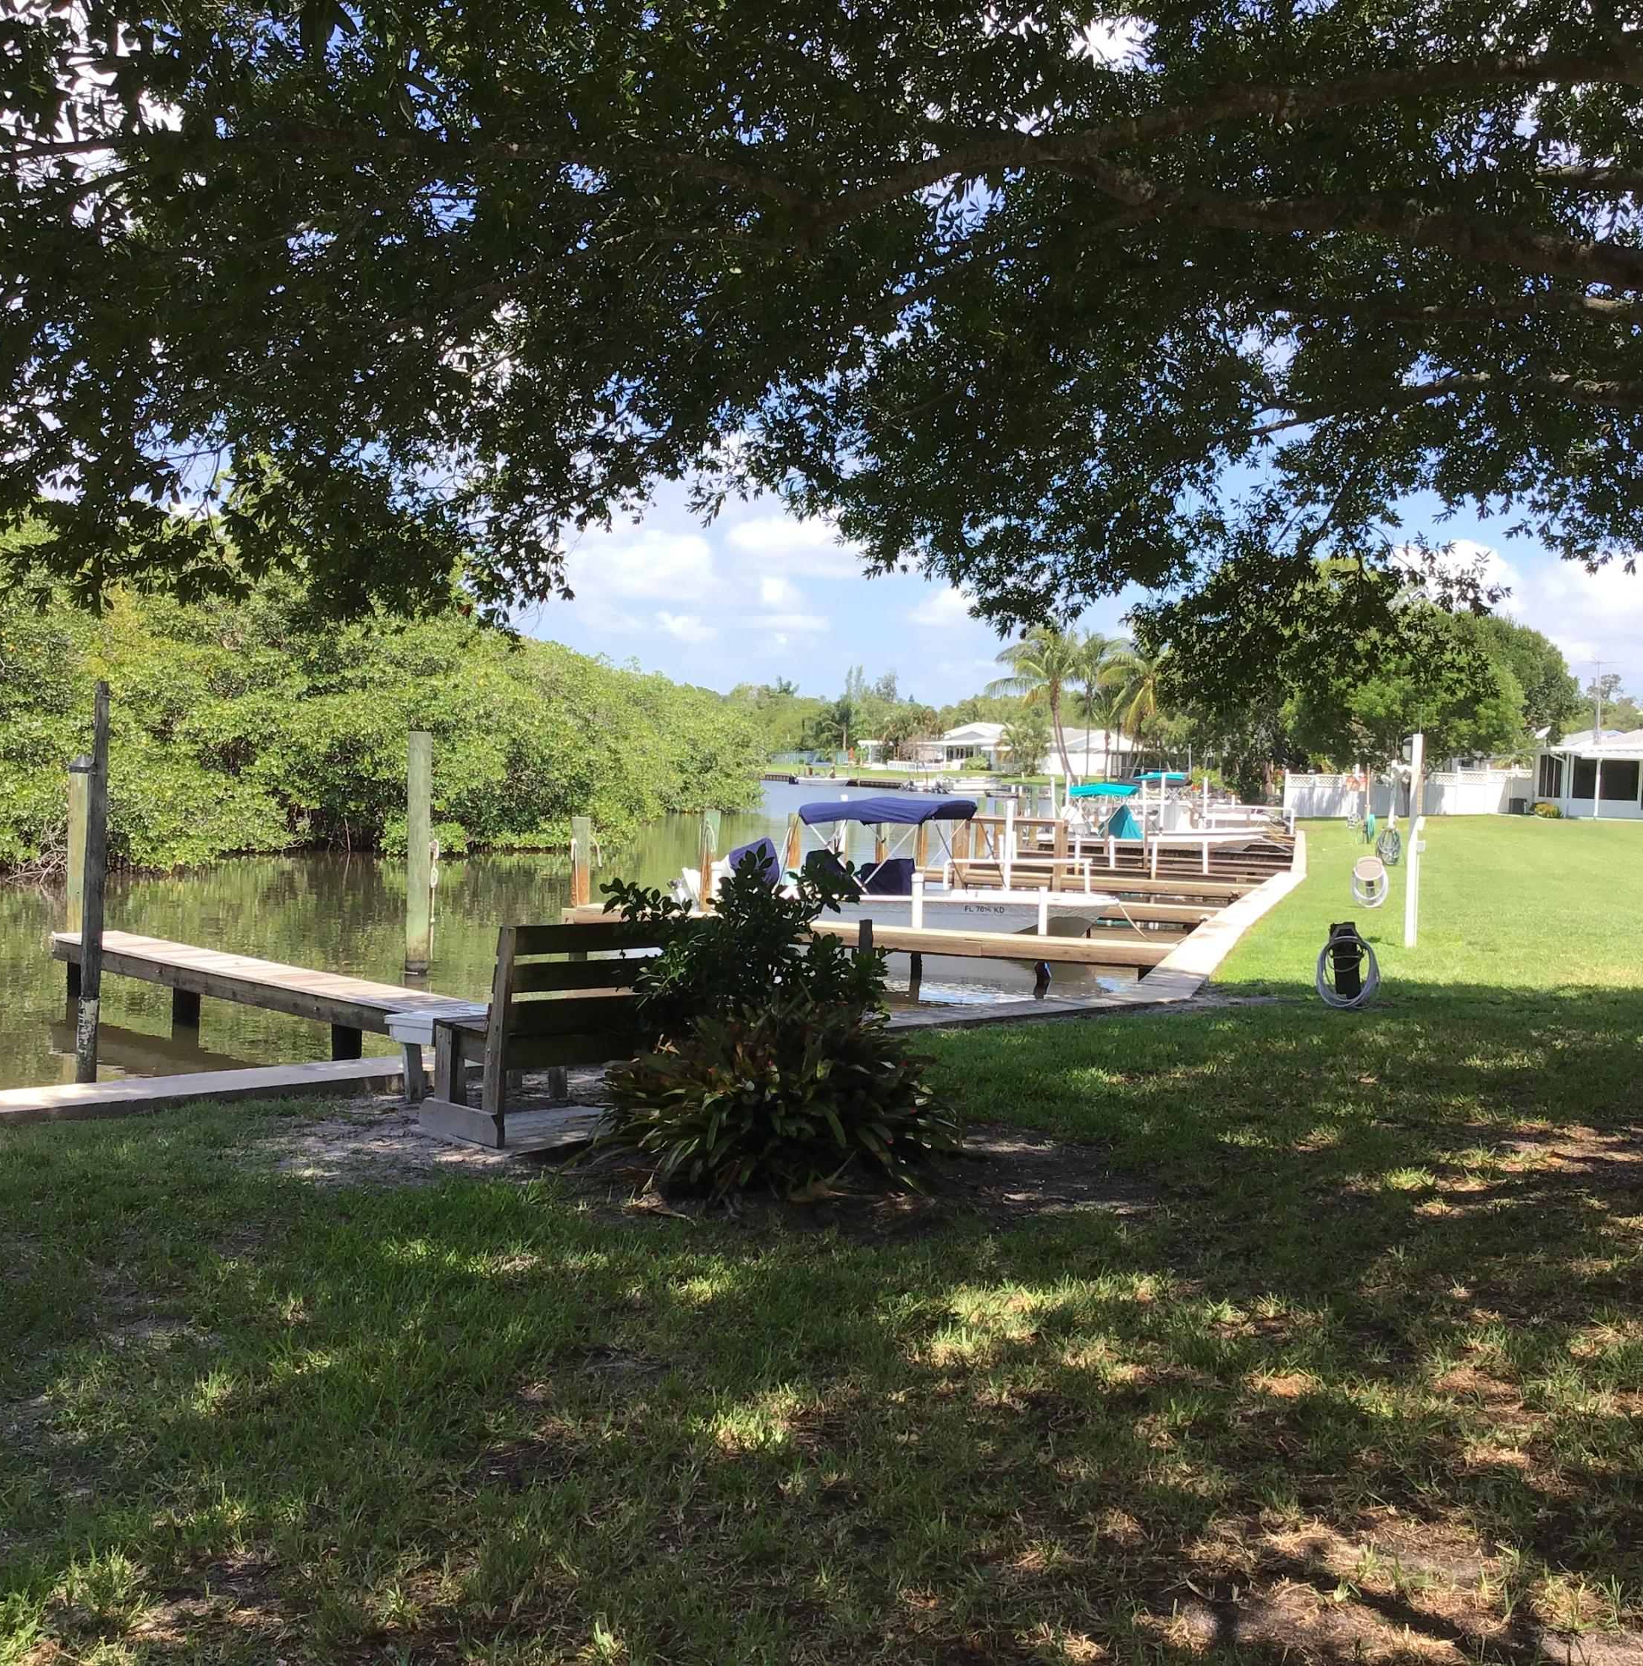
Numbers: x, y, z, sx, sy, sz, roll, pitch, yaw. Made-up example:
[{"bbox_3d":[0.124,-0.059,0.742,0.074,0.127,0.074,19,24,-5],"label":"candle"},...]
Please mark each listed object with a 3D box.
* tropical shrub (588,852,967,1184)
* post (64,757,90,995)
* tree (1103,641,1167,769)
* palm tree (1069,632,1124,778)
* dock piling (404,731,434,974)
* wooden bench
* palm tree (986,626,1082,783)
[{"bbox_3d":[-0.160,0.677,7.798,1.400,1.220,1.300,2,2,0],"label":"tropical shrub"},{"bbox_3d":[-5.770,0.341,15.494,0.195,1.857,0.195,0,2,0],"label":"post"},{"bbox_3d":[23.434,-9.361,148.000,5.000,9.812,5.000,2,2,0],"label":"tree"},{"bbox_3d":[21.567,-9.871,155.000,5.000,11.223,5.000,2,2,0],"label":"palm tree"},{"bbox_3d":[-3.588,0.168,17.780,0.200,2.148,0.200,1,2,0],"label":"dock piling"},{"bbox_3d":[-0.980,0.800,8.505,1.220,0.870,0.600,0,3,-41],"label":"wooden bench"},{"bbox_3d":[14.106,-8.493,132.000,6.400,10.306,6.400,2,2,0],"label":"palm tree"}]

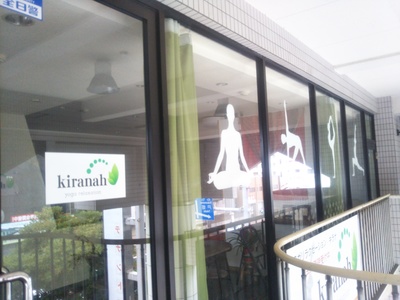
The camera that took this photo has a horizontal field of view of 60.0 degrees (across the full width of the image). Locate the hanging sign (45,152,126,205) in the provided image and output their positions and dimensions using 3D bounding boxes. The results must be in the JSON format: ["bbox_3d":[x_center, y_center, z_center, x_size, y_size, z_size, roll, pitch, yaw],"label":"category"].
[{"bbox_3d":[-0.485,0.120,1.531,0.010,0.206,0.403,-6,-5,38],"label":"hanging sign"}]

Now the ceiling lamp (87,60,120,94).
[{"bbox_3d":[-0.742,-0.573,2.674,0.250,0.232,0.250,-2,-4,0],"label":"ceiling lamp"}]

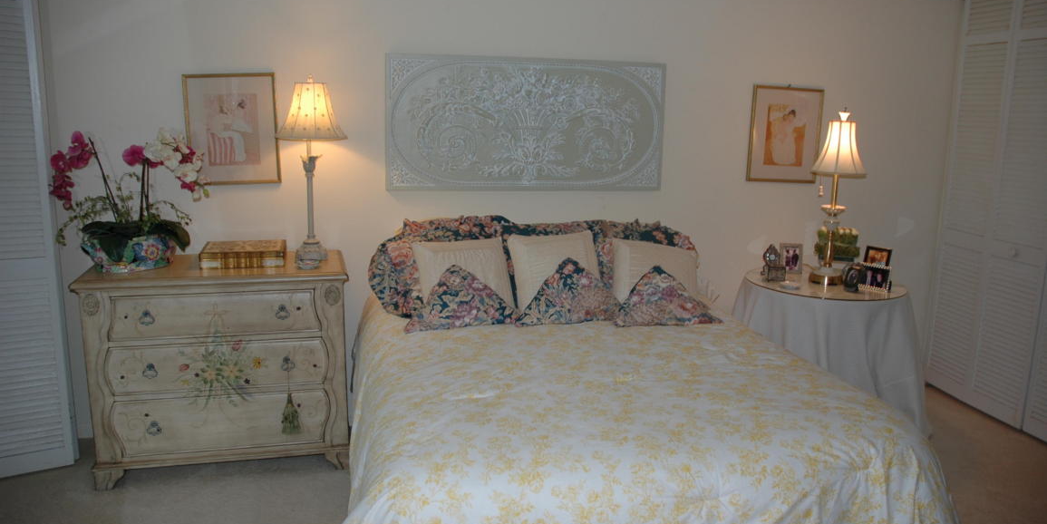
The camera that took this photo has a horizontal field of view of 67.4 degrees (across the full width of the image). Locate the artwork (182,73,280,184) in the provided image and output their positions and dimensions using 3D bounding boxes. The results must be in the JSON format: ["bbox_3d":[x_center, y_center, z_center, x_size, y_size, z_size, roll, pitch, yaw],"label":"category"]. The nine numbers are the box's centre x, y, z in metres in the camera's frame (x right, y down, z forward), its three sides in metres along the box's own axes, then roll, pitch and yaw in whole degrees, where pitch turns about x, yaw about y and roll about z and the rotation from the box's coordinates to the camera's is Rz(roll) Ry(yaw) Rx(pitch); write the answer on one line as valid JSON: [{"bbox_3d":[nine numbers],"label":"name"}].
[{"bbox_3d":[-1.333,-0.608,3.603,0.397,0.493,0.025,-1,10,-13],"label":"artwork"}]

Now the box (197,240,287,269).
[{"bbox_3d":[-1.199,-0.035,3.386,0.335,0.070,0.285,-2,11,-13],"label":"box"}]

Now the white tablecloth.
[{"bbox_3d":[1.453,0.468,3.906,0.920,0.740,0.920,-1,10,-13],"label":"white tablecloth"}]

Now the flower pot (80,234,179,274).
[{"bbox_3d":[-1.682,-0.044,3.362,0.380,0.145,0.330,-1,10,-13],"label":"flower pot"}]

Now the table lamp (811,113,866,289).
[{"bbox_3d":[1.526,-0.320,3.861,0.270,0.830,0.270,-1,10,-13],"label":"table lamp"}]

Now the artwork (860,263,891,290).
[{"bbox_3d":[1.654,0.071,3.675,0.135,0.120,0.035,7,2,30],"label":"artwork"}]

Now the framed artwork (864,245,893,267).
[{"bbox_3d":[1.740,0.018,3.879,0.035,0.170,0.130,14,-1,-41],"label":"framed artwork"}]

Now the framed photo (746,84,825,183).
[{"bbox_3d":[1.403,-0.681,4.215,0.410,0.500,0.025,-1,10,-13],"label":"framed photo"}]

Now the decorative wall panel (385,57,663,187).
[{"bbox_3d":[0.029,-0.674,3.892,1.408,0.638,0.045,-1,10,-13],"label":"decorative wall panel"}]

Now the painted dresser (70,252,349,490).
[{"bbox_3d":[-1.283,0.437,3.407,1.040,0.870,0.510,-2,11,-13],"label":"painted dresser"}]

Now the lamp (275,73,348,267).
[{"bbox_3d":[-0.927,-0.406,3.433,0.300,0.795,0.300,-2,11,-13],"label":"lamp"}]

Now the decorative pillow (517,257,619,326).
[{"bbox_3d":[0.180,0.121,3.504,0.450,0.310,0.140,-2,-21,-13],"label":"decorative pillow"}]

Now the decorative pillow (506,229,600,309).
[{"bbox_3d":[0.152,0.034,3.701,0.410,0.390,0.140,-2,-10,-13],"label":"decorative pillow"}]

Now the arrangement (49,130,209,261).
[{"bbox_3d":[-1.648,-0.283,3.298,0.597,0.535,0.420,-1,10,-13],"label":"arrangement"}]

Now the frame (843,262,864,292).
[{"bbox_3d":[1.539,0.076,3.664,0.085,0.125,0.040,6,4,27],"label":"frame"}]

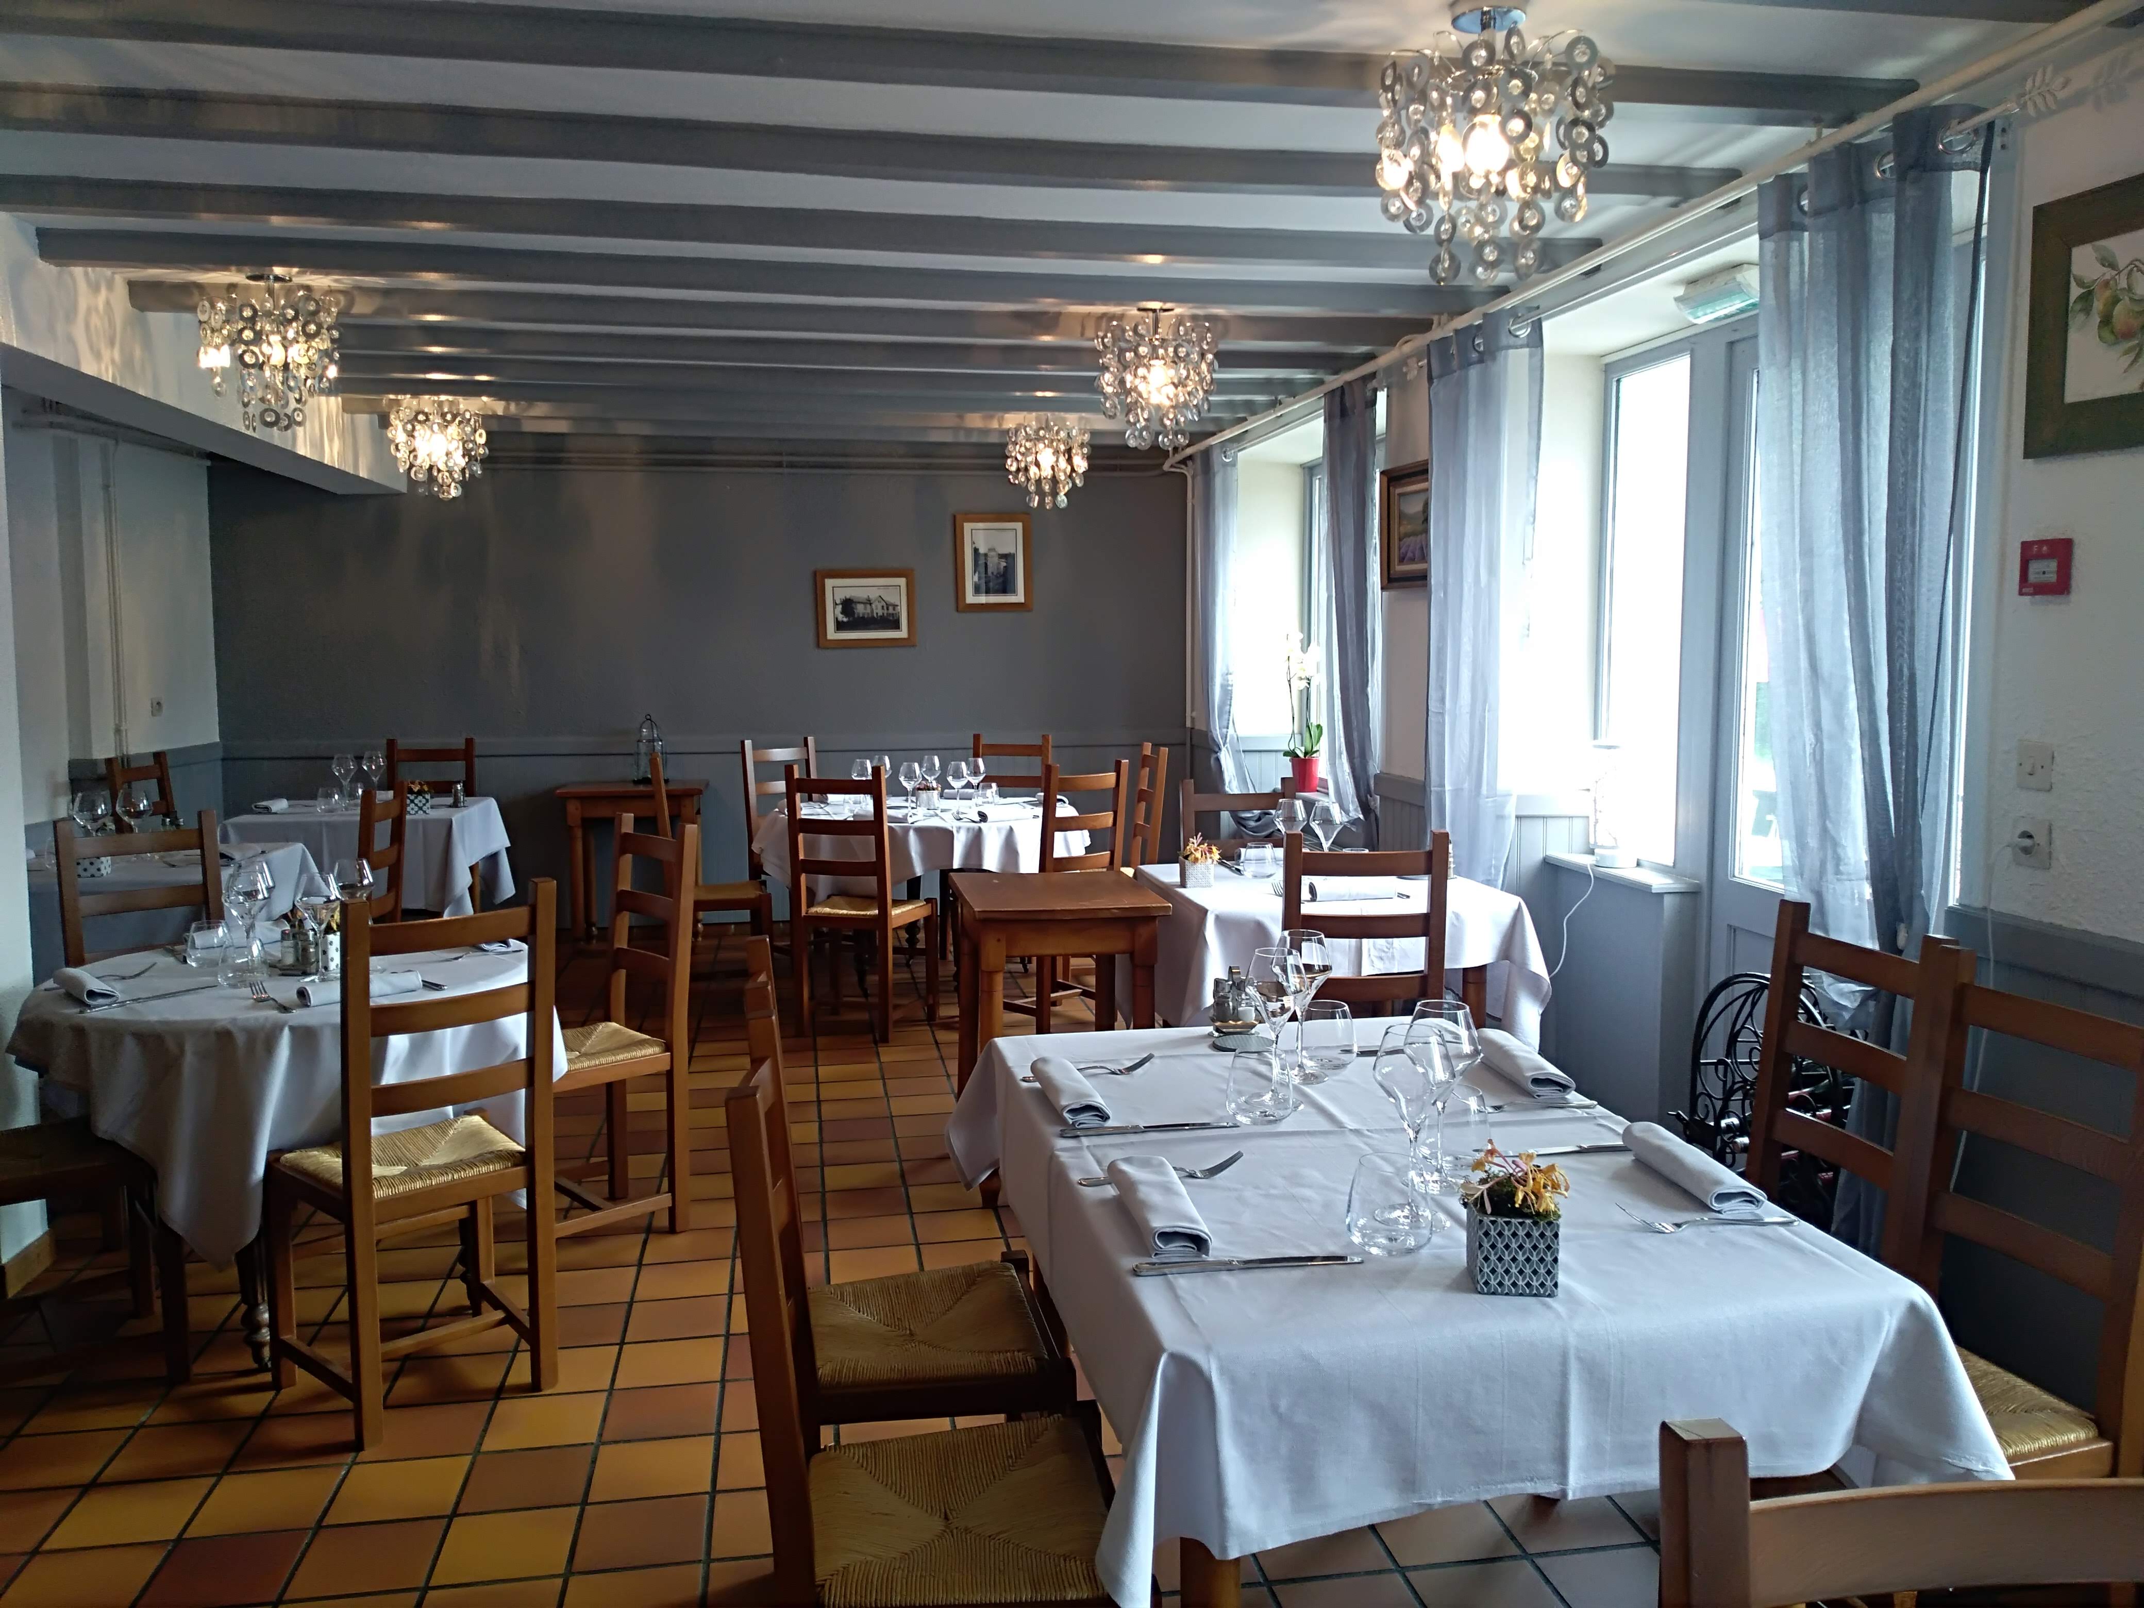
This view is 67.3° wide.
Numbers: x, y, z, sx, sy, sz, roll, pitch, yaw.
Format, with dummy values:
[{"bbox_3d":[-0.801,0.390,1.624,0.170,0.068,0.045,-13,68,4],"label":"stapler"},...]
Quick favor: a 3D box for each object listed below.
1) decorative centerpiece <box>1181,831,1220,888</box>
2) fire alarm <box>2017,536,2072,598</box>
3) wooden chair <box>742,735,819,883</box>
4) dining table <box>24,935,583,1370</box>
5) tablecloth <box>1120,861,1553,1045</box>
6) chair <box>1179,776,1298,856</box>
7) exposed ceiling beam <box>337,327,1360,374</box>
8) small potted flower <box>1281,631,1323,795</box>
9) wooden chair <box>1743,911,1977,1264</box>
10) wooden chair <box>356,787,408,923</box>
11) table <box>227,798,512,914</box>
[{"bbox_3d":[0.368,0.148,4.593,0.110,0.150,0.110,-1,6,-10],"label":"decorative centerpiece"},{"bbox_3d":[1.561,-0.378,2.582,0.030,0.090,0.092,-1,6,-10],"label":"fire alarm"},{"bbox_3d":[-1.151,0.212,7.002,0.420,0.972,0.419,-6,8,-45],"label":"wooden chair"},{"bbox_3d":[-1.600,0.717,3.366,1.060,0.760,1.060,-1,6,-10],"label":"dining table"},{"bbox_3d":[0.709,0.584,4.544,0.910,0.748,0.810,-2,6,-13],"label":"tablecloth"},{"bbox_3d":[0.561,0.434,4.855,0.440,0.980,0.470,-2,7,-14],"label":"chair"},{"bbox_3d":[-0.871,-1.542,5.471,3.800,0.075,0.105,-1,6,-10],"label":"exposed ceiling beam"},{"bbox_3d":[0.946,-0.372,6.521,0.165,0.650,0.165,-1,6,-10],"label":"small potted flower"},{"bbox_3d":[1.074,0.680,2.622,0.470,0.980,0.440,-2,6,-12],"label":"wooden chair"},{"bbox_3d":[-2.349,0.443,5.065,0.450,0.985,0.440,-1,6,-6],"label":"wooden chair"},{"bbox_3d":[-2.745,0.392,6.369,0.860,0.748,0.800,-1,6,-10],"label":"table"}]

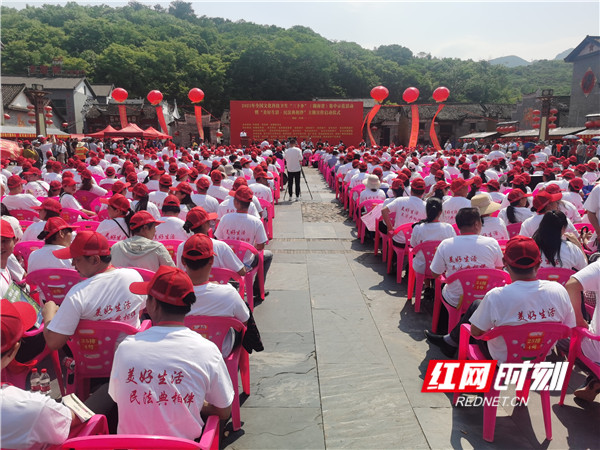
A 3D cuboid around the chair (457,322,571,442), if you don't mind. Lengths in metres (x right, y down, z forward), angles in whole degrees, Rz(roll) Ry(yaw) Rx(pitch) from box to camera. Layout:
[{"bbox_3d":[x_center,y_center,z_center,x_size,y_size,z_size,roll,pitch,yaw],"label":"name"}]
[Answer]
[{"bbox_3d":[1.297,0.872,2.873,0.540,0.755,0.520,0,10,0],"label":"chair"}]

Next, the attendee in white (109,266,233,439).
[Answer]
[{"bbox_3d":[-0.560,0.777,2.100,0.540,1.300,0.820,-2,11,-12],"label":"attendee in white"}]

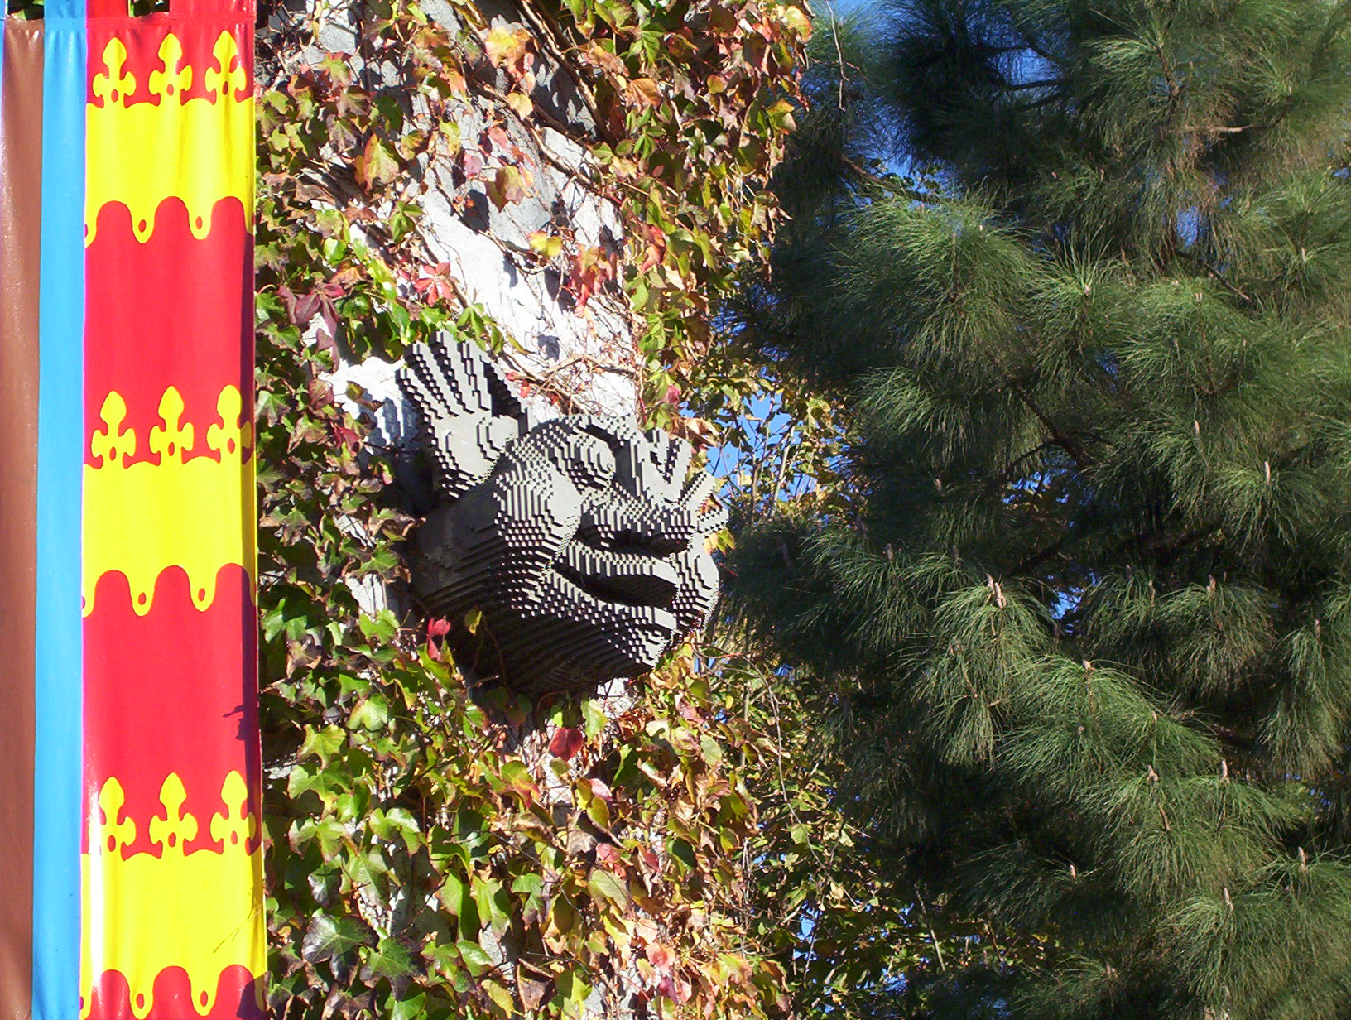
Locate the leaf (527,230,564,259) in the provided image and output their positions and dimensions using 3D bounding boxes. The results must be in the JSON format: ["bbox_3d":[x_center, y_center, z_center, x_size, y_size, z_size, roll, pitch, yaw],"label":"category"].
[{"bbox_3d":[-0.237,-0.485,8.868,0.066,0.053,0.025,8,-28,-22],"label":"leaf"}]

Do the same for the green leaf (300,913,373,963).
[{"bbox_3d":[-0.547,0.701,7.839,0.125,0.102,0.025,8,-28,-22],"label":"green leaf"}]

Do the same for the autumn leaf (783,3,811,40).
[{"bbox_3d":[0.240,-0.958,9.500,0.053,0.068,0.025,8,-28,-22],"label":"autumn leaf"}]

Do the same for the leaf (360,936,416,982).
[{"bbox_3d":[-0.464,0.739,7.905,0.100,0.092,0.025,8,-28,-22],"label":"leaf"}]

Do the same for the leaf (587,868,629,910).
[{"bbox_3d":[-0.116,0.654,8.378,0.072,0.074,0.025,8,-28,-22],"label":"leaf"}]

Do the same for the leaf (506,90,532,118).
[{"bbox_3d":[-0.288,-0.748,8.952,0.045,0.051,0.025,8,-28,-22],"label":"leaf"}]

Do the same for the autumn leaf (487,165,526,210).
[{"bbox_3d":[-0.307,-0.587,8.835,0.070,0.084,0.025,8,-28,-22],"label":"autumn leaf"}]

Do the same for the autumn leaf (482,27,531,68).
[{"bbox_3d":[-0.315,-0.856,8.980,0.089,0.077,0.025,8,-28,-22],"label":"autumn leaf"}]

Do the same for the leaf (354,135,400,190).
[{"bbox_3d":[-0.529,-0.615,8.592,0.080,0.103,0.025,8,-28,-22],"label":"leaf"}]

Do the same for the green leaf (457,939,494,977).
[{"bbox_3d":[-0.331,0.743,8.053,0.063,0.061,0.025,8,-28,-22],"label":"green leaf"}]

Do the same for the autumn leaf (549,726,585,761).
[{"bbox_3d":[-0.189,0.404,8.422,0.062,0.062,0.025,8,-28,-22],"label":"autumn leaf"}]

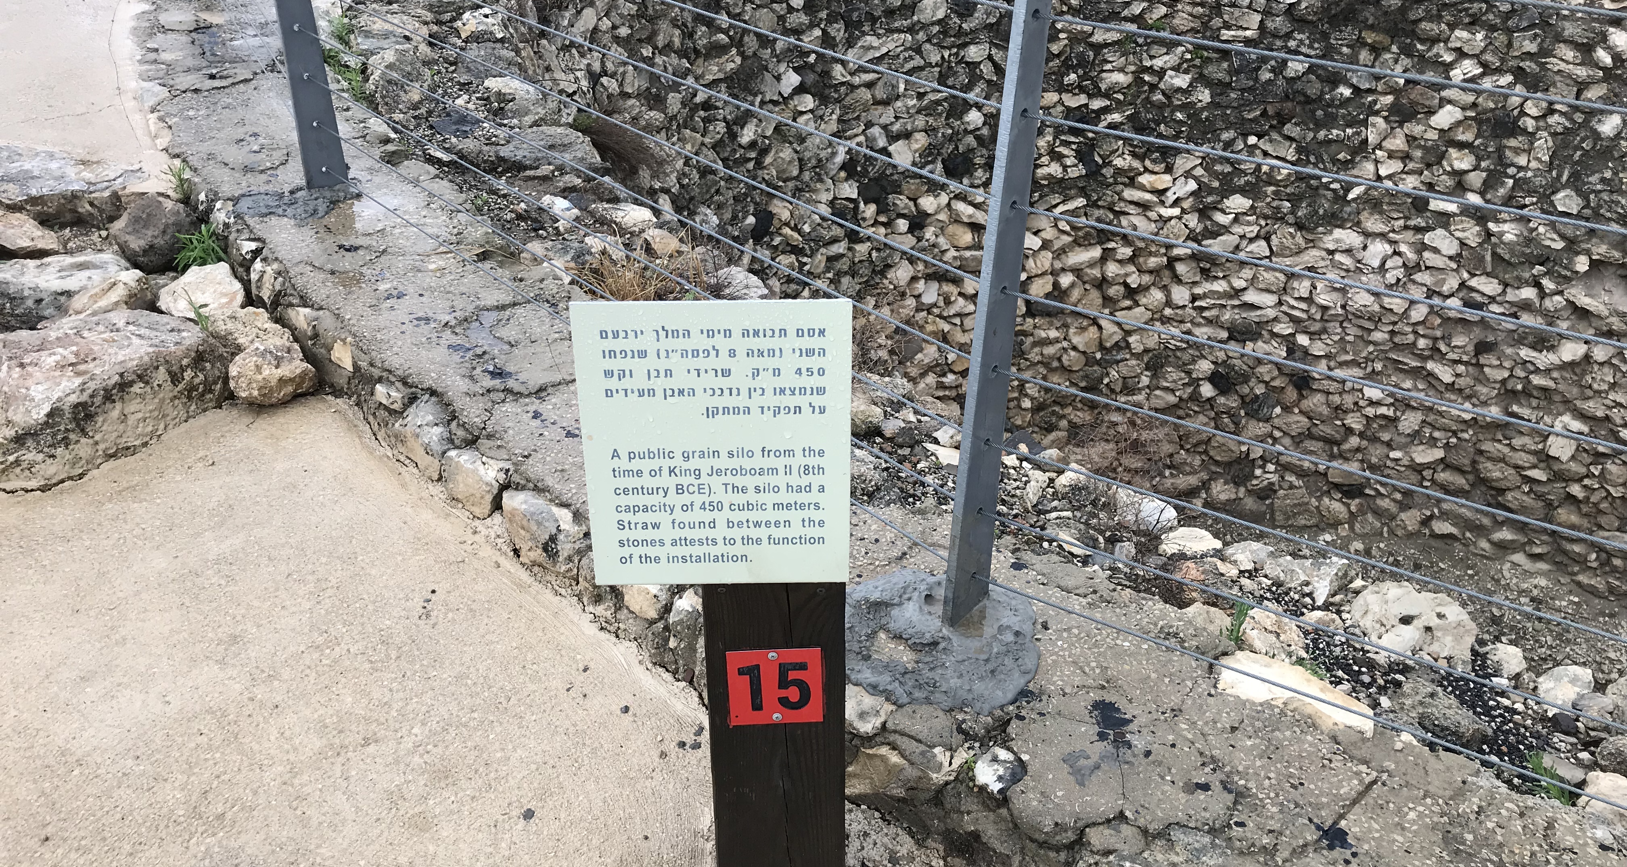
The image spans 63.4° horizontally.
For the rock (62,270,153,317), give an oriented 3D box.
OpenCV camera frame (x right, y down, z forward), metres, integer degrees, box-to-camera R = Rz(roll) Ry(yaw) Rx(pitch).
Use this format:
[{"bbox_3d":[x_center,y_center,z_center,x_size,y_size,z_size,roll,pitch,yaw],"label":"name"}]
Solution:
[{"bbox_3d":[-1.353,-0.267,2.522,0.165,0.100,0.115,-2,33,-5],"label":"rock"}]

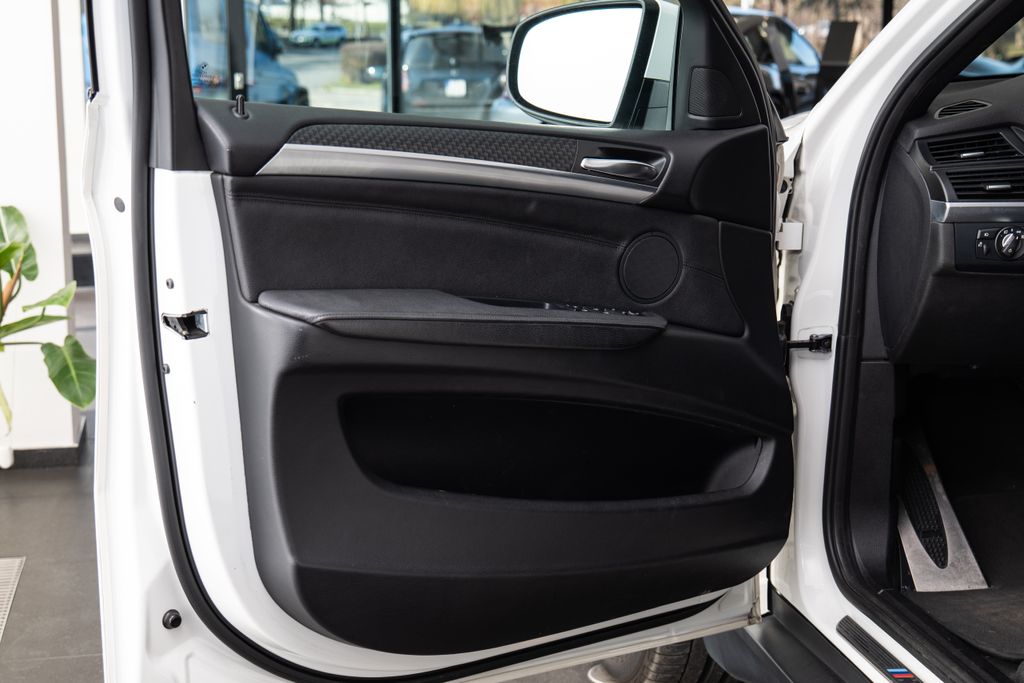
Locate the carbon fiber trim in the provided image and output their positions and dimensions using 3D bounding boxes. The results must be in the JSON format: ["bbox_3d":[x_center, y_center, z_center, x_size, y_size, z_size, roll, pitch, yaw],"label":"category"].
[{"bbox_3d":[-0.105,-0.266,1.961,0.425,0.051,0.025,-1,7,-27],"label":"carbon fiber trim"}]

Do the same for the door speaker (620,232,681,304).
[{"bbox_3d":[0.205,-0.110,2.134,0.108,0.108,0.025,-5,14,-26],"label":"door speaker"}]

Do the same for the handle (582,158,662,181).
[{"bbox_3d":[0.159,-0.254,2.097,0.127,0.030,0.030,0,7,-27],"label":"handle"}]

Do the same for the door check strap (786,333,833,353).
[{"bbox_3d":[0.475,0.002,2.270,0.073,0.030,0.030,-1,8,-6],"label":"door check strap"}]

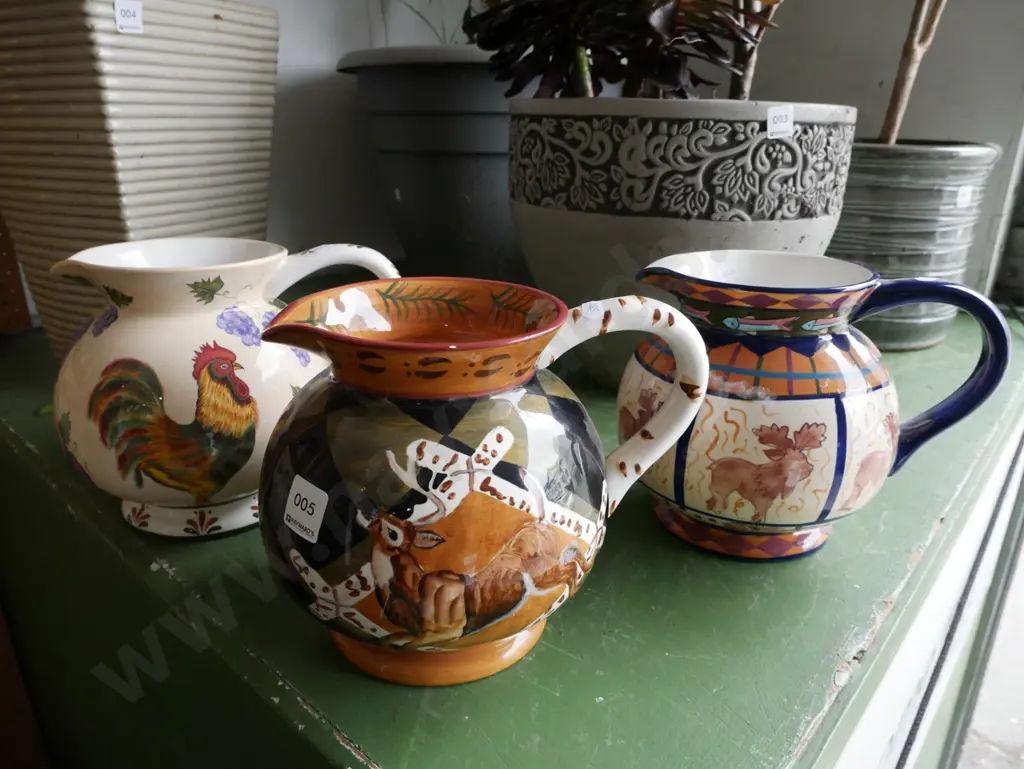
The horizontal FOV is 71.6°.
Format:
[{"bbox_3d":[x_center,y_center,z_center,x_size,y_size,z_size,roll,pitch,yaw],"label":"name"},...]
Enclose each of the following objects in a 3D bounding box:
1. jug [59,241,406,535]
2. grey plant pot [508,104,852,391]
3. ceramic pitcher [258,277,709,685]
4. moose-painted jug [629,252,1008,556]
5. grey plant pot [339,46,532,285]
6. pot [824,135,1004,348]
[{"bbox_3d":[-0.208,-0.011,0.556,0.249,0.203,0.202,-1,21,-6],"label":"jug"},{"bbox_3d":[0.173,-0.161,0.809,0.355,0.295,0.355,0,21,0],"label":"grey plant pot"},{"bbox_3d":[-0.013,0.043,0.410,0.253,0.194,0.195,-2,21,-7],"label":"ceramic pitcher"},{"bbox_3d":[0.205,0.011,0.521,0.247,0.201,0.197,10,23,22],"label":"moose-painted jug"},{"bbox_3d":[-0.097,-0.371,1.249,0.384,0.381,0.384,1,21,0],"label":"grey plant pot"},{"bbox_3d":[0.512,-0.212,1.028,0.304,0.262,0.304,1,21,0],"label":"pot"}]

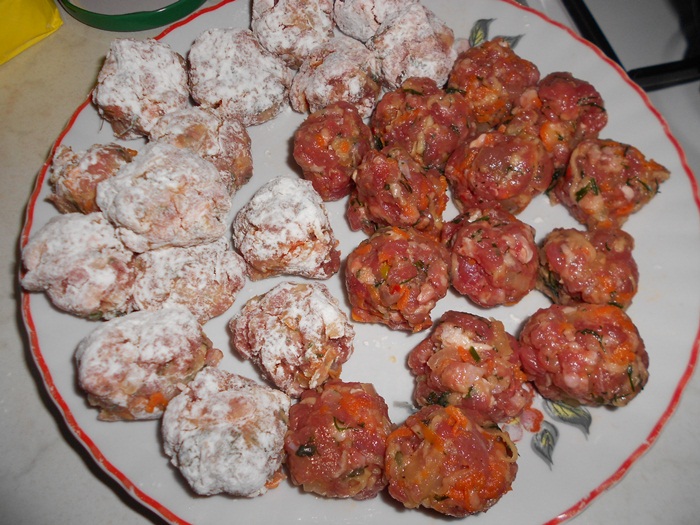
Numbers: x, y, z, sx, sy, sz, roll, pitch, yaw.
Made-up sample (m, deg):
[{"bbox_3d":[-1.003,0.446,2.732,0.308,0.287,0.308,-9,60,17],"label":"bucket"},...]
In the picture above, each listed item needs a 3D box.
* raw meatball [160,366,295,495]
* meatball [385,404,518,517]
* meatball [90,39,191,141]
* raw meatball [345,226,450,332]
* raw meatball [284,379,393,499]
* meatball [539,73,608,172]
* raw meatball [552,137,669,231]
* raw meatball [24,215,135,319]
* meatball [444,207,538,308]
[{"bbox_3d":[-0.040,0.054,0.172,0.041,0.036,0.040,-4,63,0],"label":"raw meatball"},{"bbox_3d":[0.031,0.061,0.164,0.041,0.033,0.033,-3,64,0],"label":"meatball"},{"bbox_3d":[-0.093,-0.078,0.236,0.040,0.039,0.045,-4,63,0],"label":"meatball"},{"bbox_3d":[0.018,0.006,0.201,0.040,0.036,0.041,-4,63,0],"label":"raw meatball"},{"bbox_3d":[-0.004,0.058,0.174,0.036,0.032,0.037,-4,63,0],"label":"raw meatball"},{"bbox_3d":[0.092,-0.061,0.229,0.037,0.038,0.045,-4,63,0],"label":"meatball"},{"bbox_3d":[0.101,-0.031,0.205,0.043,0.035,0.035,-3,64,0],"label":"raw meatball"},{"bbox_3d":[-0.101,0.001,0.198,0.040,0.036,0.041,-4,63,0],"label":"raw meatball"},{"bbox_3d":[0.052,-0.002,0.197,0.035,0.033,0.037,-3,64,0],"label":"meatball"}]

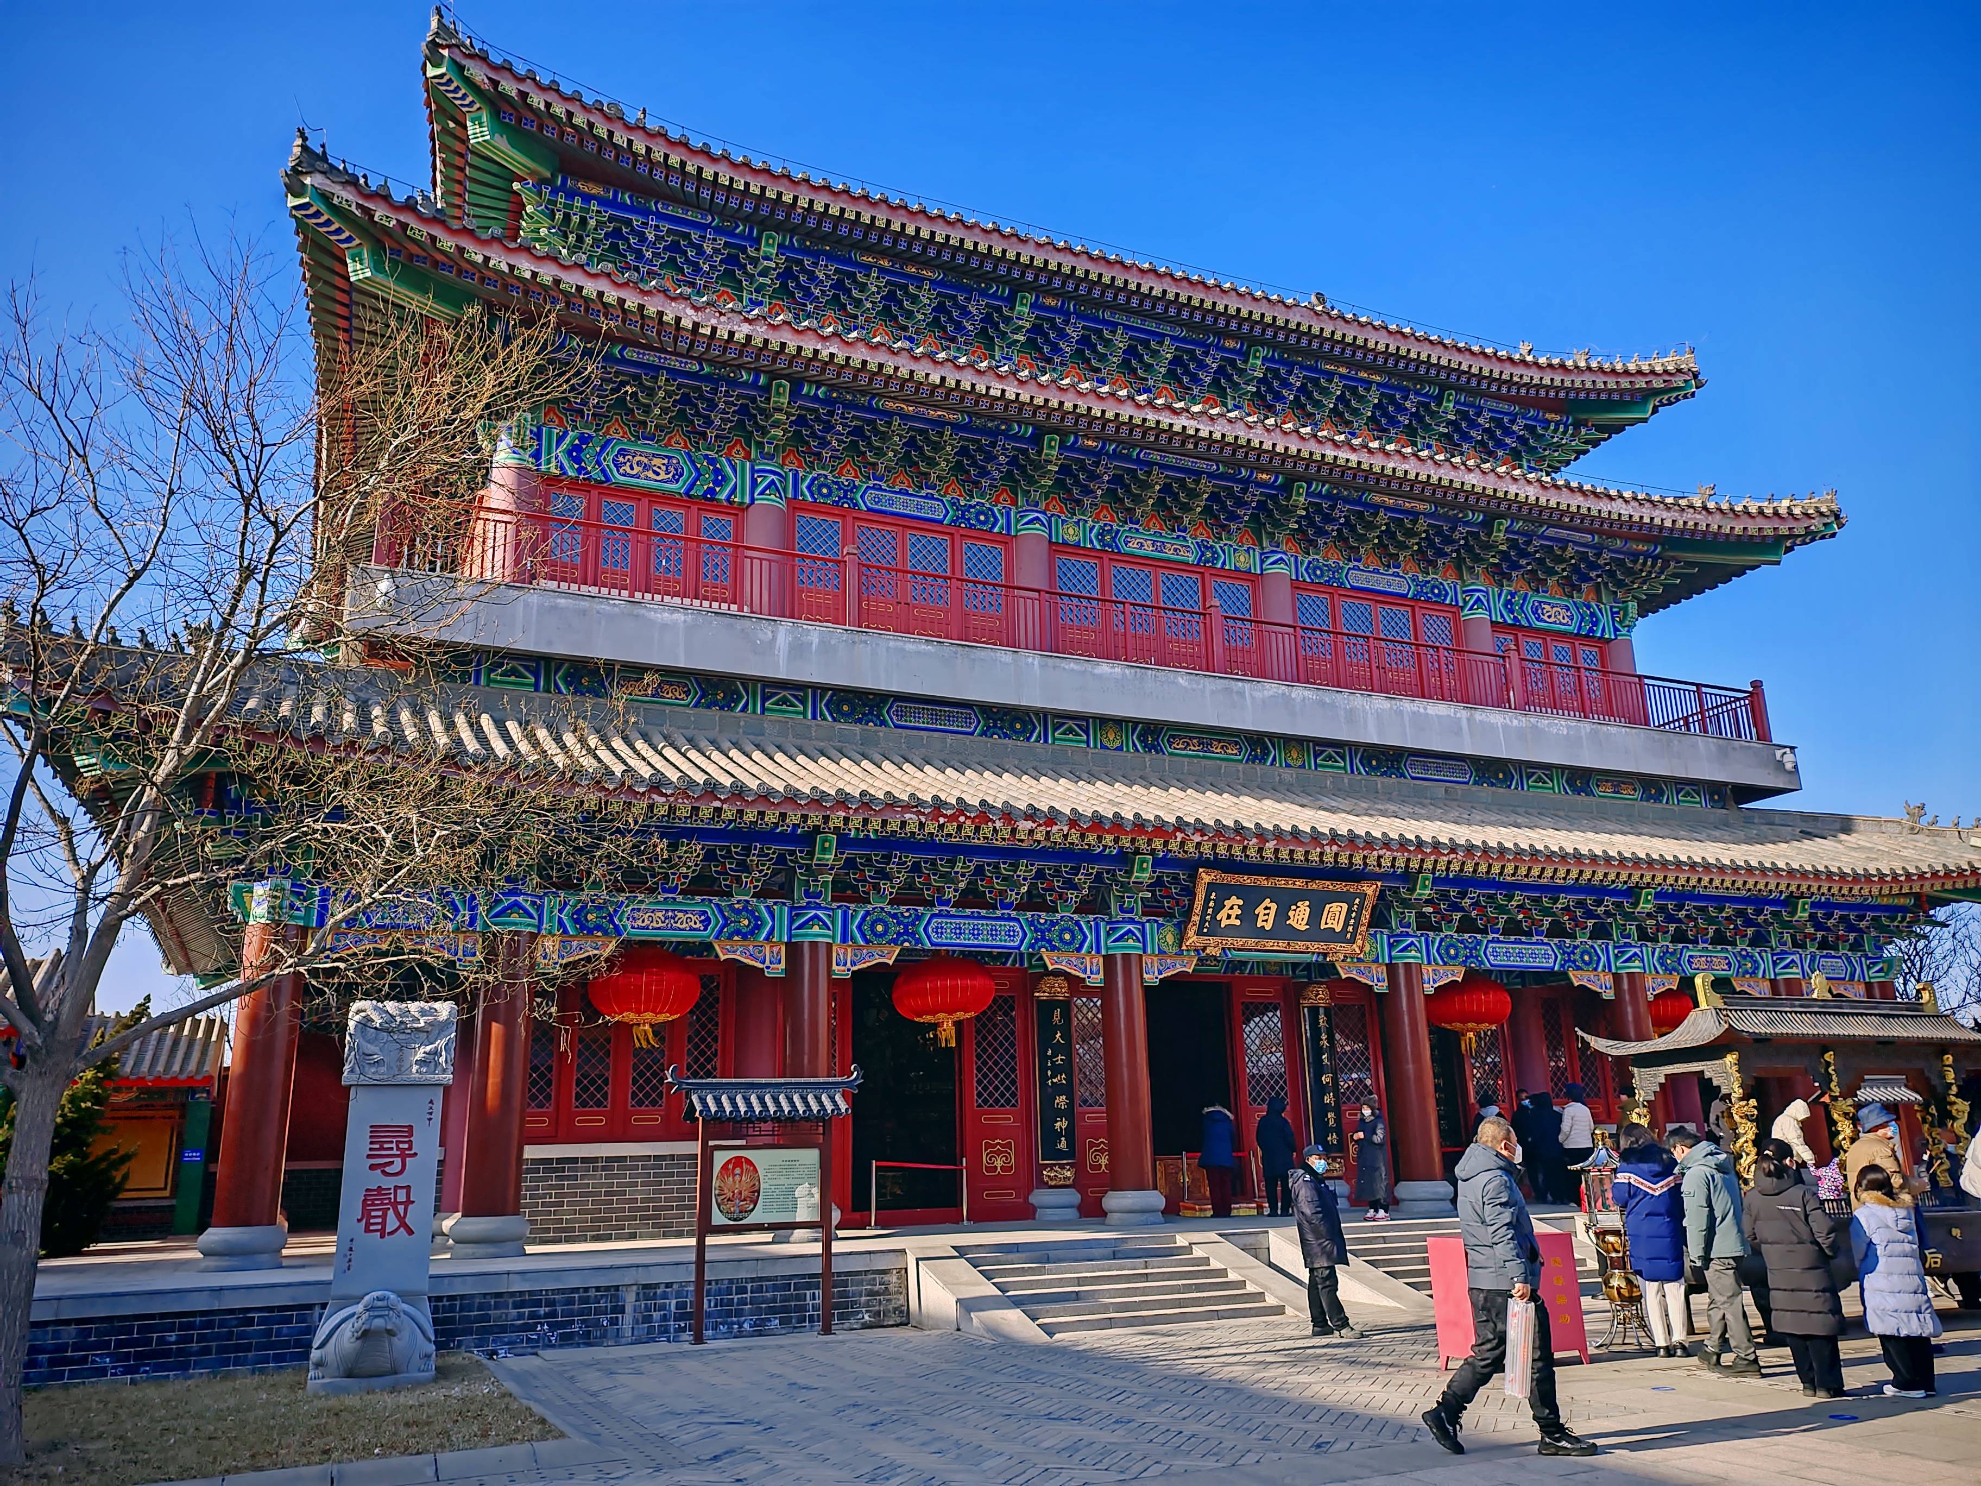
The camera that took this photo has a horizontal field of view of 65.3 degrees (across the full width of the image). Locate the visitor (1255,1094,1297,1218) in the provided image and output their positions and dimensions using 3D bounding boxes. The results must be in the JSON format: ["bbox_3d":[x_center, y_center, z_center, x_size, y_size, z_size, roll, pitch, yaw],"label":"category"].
[{"bbox_3d":[4.244,6.155,23.055,0.580,1.714,0.380,1,-15,-8],"label":"visitor"}]

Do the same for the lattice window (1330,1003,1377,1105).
[{"bbox_3d":[6.137,5.262,26.096,0.700,1.671,0.080,6,-17,-24],"label":"lattice window"}]

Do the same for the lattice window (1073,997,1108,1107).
[{"bbox_3d":[1.702,4.822,24.095,0.800,1.690,0.080,6,-17,-24],"label":"lattice window"}]

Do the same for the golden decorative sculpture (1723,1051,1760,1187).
[{"bbox_3d":[6.314,3.190,13.027,0.210,1.154,0.230,6,-17,-24],"label":"golden decorative sculpture"}]

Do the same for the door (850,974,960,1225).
[{"bbox_3d":[-1.248,5.183,22.573,1.670,3.560,0.200,6,-17,-24],"label":"door"}]

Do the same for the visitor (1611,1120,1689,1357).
[{"bbox_3d":[5.258,3.927,12.306,0.520,1.728,0.480,-1,-15,-3],"label":"visitor"}]

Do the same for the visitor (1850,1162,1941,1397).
[{"bbox_3d":[5.910,3.497,10.150,0.480,1.452,0.360,1,-16,-11],"label":"visitor"}]

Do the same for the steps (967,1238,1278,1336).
[{"bbox_3d":[1.319,5.720,16.451,2.900,0.750,2.120,5,-17,-24],"label":"steps"}]

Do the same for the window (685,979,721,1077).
[{"bbox_3d":[-4.017,4.158,21.536,0.540,1.850,0.080,6,-17,-24],"label":"window"}]

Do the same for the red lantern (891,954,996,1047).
[{"bbox_3d":[-0.658,3.622,21.718,1.440,1.250,1.440,-1,-15,0],"label":"red lantern"}]

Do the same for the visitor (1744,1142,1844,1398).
[{"bbox_3d":[5.365,3.460,10.276,0.520,1.620,0.360,-4,-16,9],"label":"visitor"}]

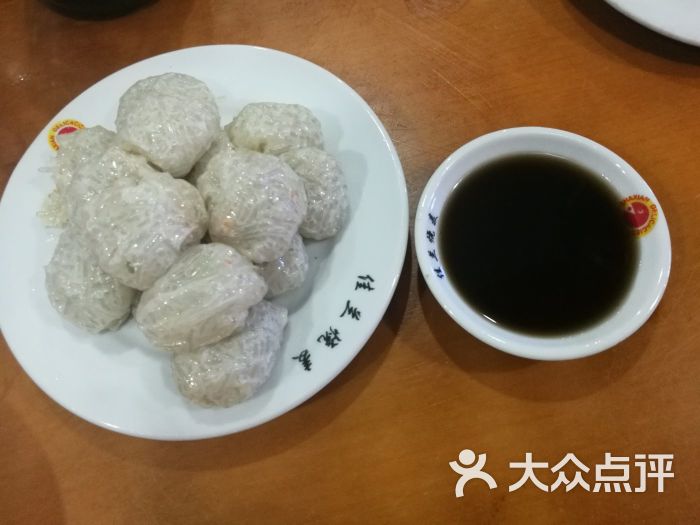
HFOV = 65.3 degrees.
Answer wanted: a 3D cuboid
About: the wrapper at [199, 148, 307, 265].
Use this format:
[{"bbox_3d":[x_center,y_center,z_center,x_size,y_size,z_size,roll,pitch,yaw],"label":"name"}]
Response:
[{"bbox_3d":[-0.045,-0.025,0.247,0.047,0.036,0.052,-18,71,-3],"label":"wrapper"}]

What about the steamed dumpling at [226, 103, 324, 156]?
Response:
[{"bbox_3d":[-0.038,-0.065,0.282,0.050,0.033,0.039,4,71,4],"label":"steamed dumpling"}]

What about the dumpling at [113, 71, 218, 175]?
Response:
[{"bbox_3d":[-0.091,-0.069,0.273,0.051,0.038,0.052,-1,70,3],"label":"dumpling"}]

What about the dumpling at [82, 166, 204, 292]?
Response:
[{"bbox_3d":[-0.091,-0.014,0.244,0.048,0.038,0.052,-1,70,3],"label":"dumpling"}]

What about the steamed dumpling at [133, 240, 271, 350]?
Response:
[{"bbox_3d":[-0.064,0.015,0.235,0.055,0.036,0.039,-36,73,-9],"label":"steamed dumpling"}]

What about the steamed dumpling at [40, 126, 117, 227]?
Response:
[{"bbox_3d":[-0.130,-0.047,0.280,0.044,0.034,0.049,-23,71,-5],"label":"steamed dumpling"}]

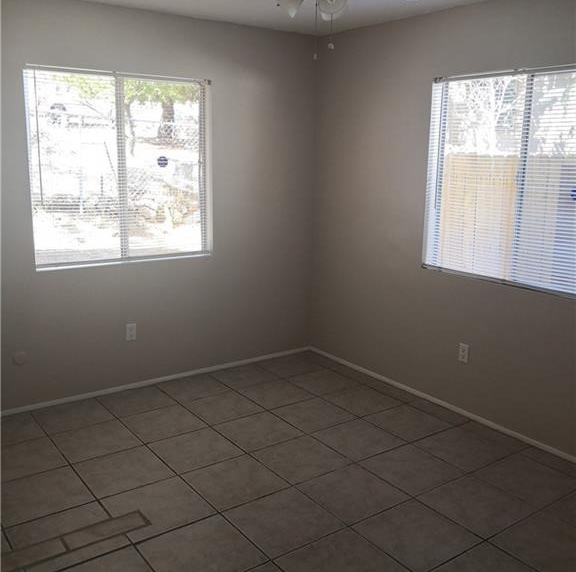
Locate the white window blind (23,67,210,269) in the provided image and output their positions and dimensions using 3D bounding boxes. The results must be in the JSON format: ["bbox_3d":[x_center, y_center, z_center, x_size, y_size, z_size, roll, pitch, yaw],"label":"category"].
[{"bbox_3d":[-1.029,-0.745,3.864,1.190,1.170,0.050,-7,14,-36],"label":"white window blind"}]

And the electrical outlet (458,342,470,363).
[{"bbox_3d":[1.107,0.423,3.764,0.012,0.117,0.072,-7,14,-36],"label":"electrical outlet"}]

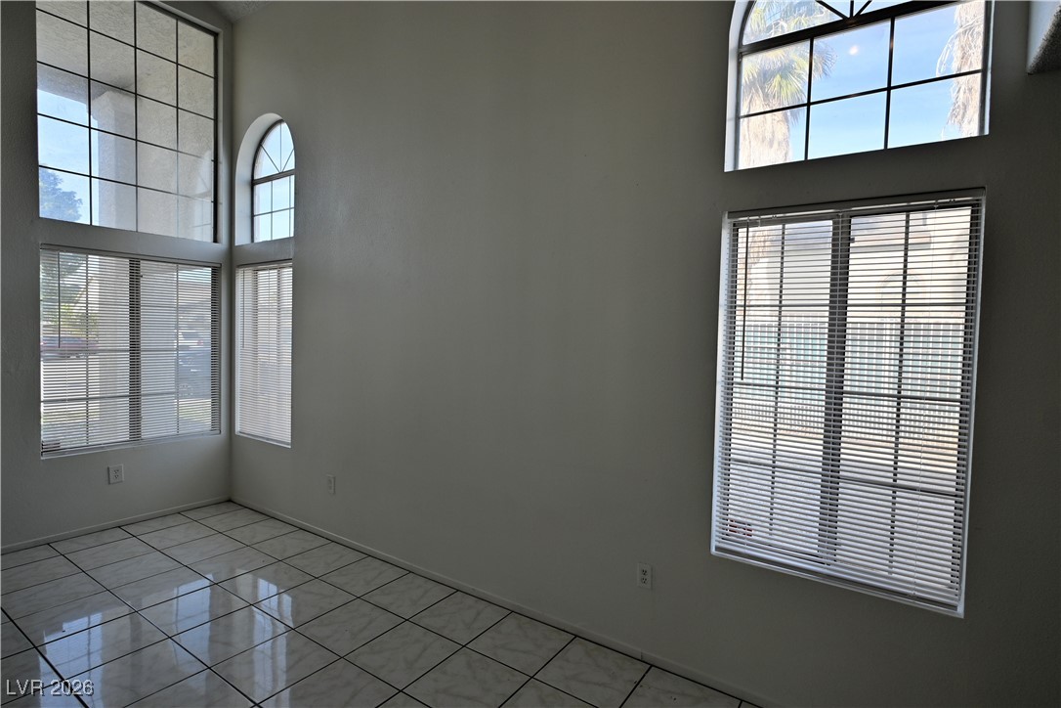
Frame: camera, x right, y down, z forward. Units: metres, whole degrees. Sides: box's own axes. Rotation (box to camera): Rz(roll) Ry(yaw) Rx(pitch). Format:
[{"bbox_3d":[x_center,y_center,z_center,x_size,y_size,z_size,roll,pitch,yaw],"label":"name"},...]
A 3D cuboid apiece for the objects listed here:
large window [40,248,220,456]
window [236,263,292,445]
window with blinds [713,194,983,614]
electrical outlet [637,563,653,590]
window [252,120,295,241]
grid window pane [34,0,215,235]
[{"bbox_3d":[-3.103,-0.027,4.199,0.090,1.488,1.193,3,3,34],"label":"large window"},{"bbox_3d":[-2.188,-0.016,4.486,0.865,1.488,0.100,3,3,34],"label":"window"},{"bbox_3d":[1.224,0.158,2.148,0.875,1.506,0.100,3,3,34],"label":"window with blinds"},{"bbox_3d":[0.546,1.067,2.540,0.071,0.115,0.010,3,3,34],"label":"electrical outlet"},{"bbox_3d":[-2.112,-1.443,4.478,0.893,1.023,0.080,3,3,34],"label":"window"},{"bbox_3d":[-3.070,-1.857,4.141,0.080,1.816,1.199,3,3,34],"label":"grid window pane"}]

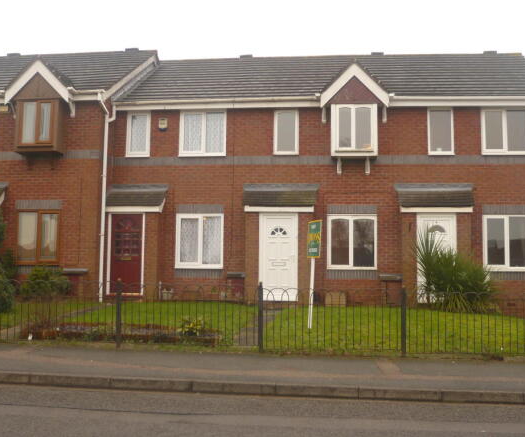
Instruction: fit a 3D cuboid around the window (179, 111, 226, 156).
[{"bbox_3d":[-1.492,-2.113,16.916,1.194,1.146,0.100,0,-5,6],"label":"window"}]

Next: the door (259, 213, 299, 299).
[{"bbox_3d":[0.374,0.917,15.780,0.912,2.053,0.090,0,-5,4],"label":"door"}]

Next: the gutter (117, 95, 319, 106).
[{"bbox_3d":[-1.142,-2.872,16.508,5.013,0.125,0.125,0,-5,4],"label":"gutter"}]

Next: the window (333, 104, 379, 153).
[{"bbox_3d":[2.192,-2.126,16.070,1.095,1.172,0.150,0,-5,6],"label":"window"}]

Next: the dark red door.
[{"bbox_3d":[-3.241,0.846,16.126,0.870,1.932,0.100,0,-5,6],"label":"dark red door"}]

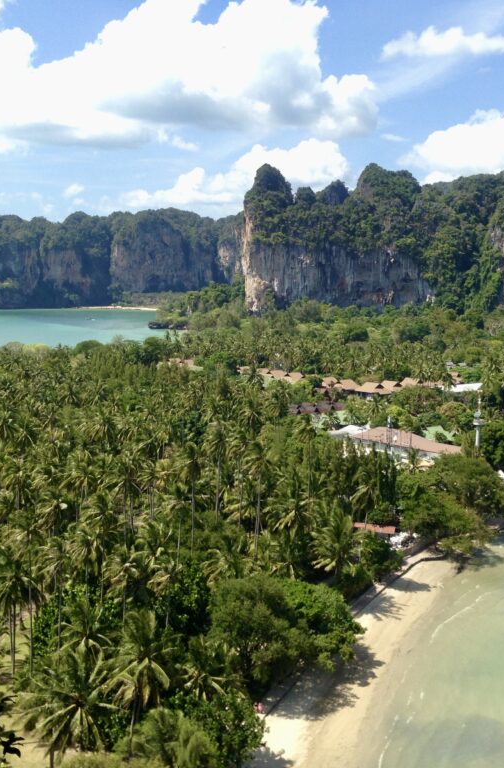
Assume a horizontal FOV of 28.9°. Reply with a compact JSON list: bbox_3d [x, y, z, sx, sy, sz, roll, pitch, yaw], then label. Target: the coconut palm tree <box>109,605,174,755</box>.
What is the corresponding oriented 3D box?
[{"bbox_3d":[-12.332,32.843,106.980,7.400,17.040,7.400,0,7,0],"label":"coconut palm tree"}]

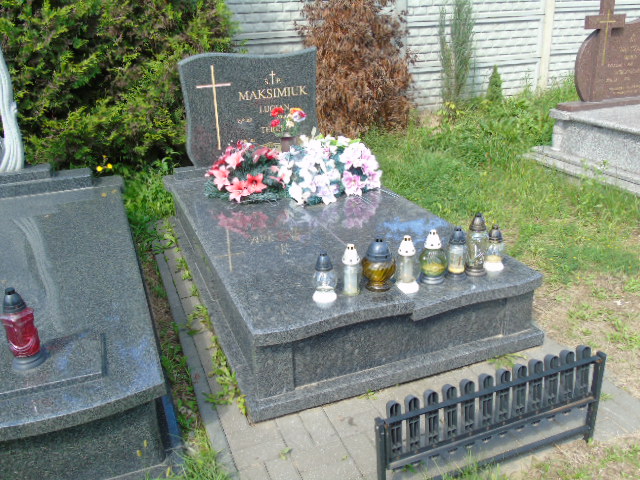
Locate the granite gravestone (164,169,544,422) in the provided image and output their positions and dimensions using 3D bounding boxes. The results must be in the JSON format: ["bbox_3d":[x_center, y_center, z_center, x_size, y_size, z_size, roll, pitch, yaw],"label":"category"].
[{"bbox_3d":[-0.070,-0.012,3.278,1.420,0.410,2.500,-9,23,-21],"label":"granite gravestone"}]

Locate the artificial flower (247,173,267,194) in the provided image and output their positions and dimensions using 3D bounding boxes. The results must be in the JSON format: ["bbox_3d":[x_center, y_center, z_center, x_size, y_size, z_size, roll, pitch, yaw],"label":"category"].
[{"bbox_3d":[-0.418,-0.372,3.528,0.130,0.135,0.100,-3,22,-6],"label":"artificial flower"}]

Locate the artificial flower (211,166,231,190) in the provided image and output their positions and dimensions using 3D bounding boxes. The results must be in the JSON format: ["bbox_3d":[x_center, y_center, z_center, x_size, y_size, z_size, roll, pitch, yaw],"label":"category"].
[{"bbox_3d":[-0.654,-0.405,3.527,0.130,0.150,0.110,7,23,17],"label":"artificial flower"}]

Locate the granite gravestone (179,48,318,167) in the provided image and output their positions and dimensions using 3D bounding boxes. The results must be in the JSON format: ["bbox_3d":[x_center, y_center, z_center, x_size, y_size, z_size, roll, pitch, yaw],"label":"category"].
[{"bbox_3d":[-0.515,-1.010,4.087,1.050,0.835,0.090,-9,23,-20],"label":"granite gravestone"}]

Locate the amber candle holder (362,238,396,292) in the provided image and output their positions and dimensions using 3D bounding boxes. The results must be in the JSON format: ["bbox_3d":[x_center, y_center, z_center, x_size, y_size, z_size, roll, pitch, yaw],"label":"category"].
[{"bbox_3d":[0.257,0.098,2.261,0.135,0.228,0.135,0,22,0],"label":"amber candle holder"}]

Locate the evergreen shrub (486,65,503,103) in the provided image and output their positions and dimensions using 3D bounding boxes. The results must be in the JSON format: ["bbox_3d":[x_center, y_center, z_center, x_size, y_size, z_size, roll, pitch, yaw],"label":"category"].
[{"bbox_3d":[2.098,-1.836,6.362,0.190,0.458,0.190,-9,23,-21],"label":"evergreen shrub"}]

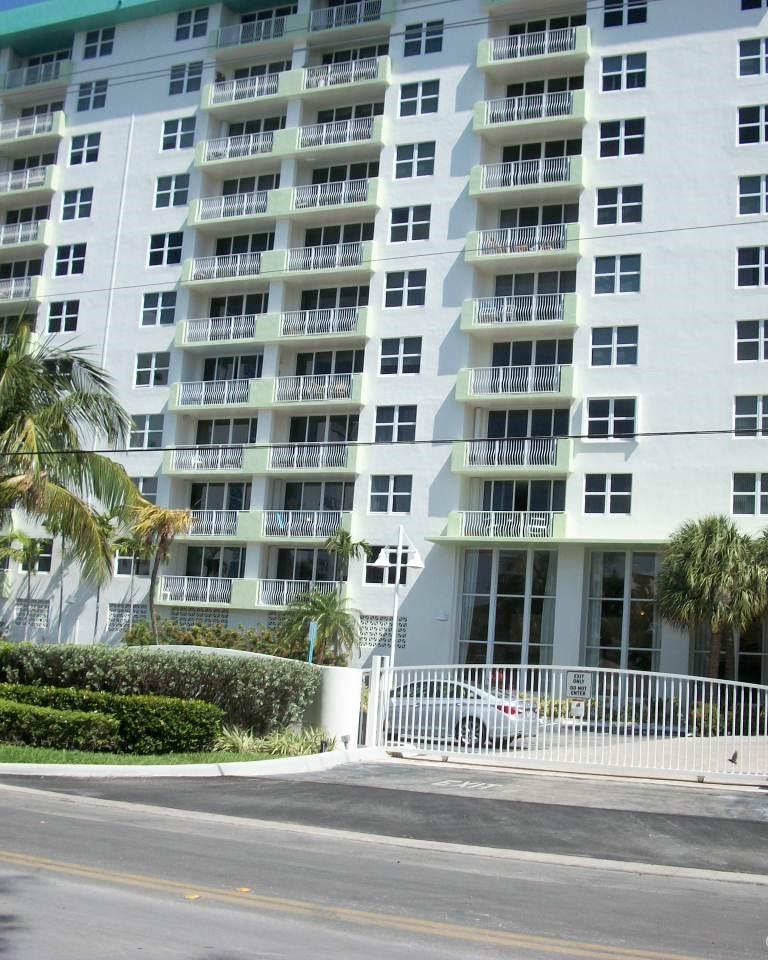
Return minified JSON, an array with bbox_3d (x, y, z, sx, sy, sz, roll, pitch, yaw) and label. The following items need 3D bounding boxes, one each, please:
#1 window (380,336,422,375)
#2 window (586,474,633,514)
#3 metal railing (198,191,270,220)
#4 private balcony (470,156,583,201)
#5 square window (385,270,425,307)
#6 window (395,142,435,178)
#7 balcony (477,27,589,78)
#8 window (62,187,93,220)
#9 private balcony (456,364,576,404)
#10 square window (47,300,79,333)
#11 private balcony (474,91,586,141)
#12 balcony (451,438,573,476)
[{"bbox_3d":[0.672,-4.834,50.824,1.760,1.480,0.140,0,-10,26],"label":"window"},{"bbox_3d":[7.897,0.522,45.431,1.680,1.420,0.150,0,-10,26],"label":"window"},{"bbox_3d":[-6.453,-11.642,55.057,3.630,1.099,0.100,0,-10,26],"label":"metal railing"},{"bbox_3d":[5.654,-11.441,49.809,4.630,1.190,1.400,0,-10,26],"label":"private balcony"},{"bbox_3d":[0.862,-7.507,51.238,1.760,1.480,0.140,0,-10,26],"label":"square window"},{"bbox_3d":[1.260,-12.623,51.232,1.680,1.420,0.150,0,-10,26],"label":"window"},{"bbox_3d":[5.873,-16.495,50.048,4.500,1.200,1.000,0,-10,25],"label":"balcony"},{"bbox_3d":[-14.122,-12.676,59.726,1.760,1.480,0.140,0,-10,26],"label":"window"},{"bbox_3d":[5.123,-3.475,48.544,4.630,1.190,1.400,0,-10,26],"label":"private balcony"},{"bbox_3d":[-14.553,-7.401,58.864,1.760,1.480,0.140,0,-10,26],"label":"square window"},{"bbox_3d":[5.800,-13.848,49.554,4.500,1.220,1.500,0,-10,26],"label":"private balcony"},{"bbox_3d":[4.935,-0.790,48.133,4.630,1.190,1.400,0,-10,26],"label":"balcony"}]

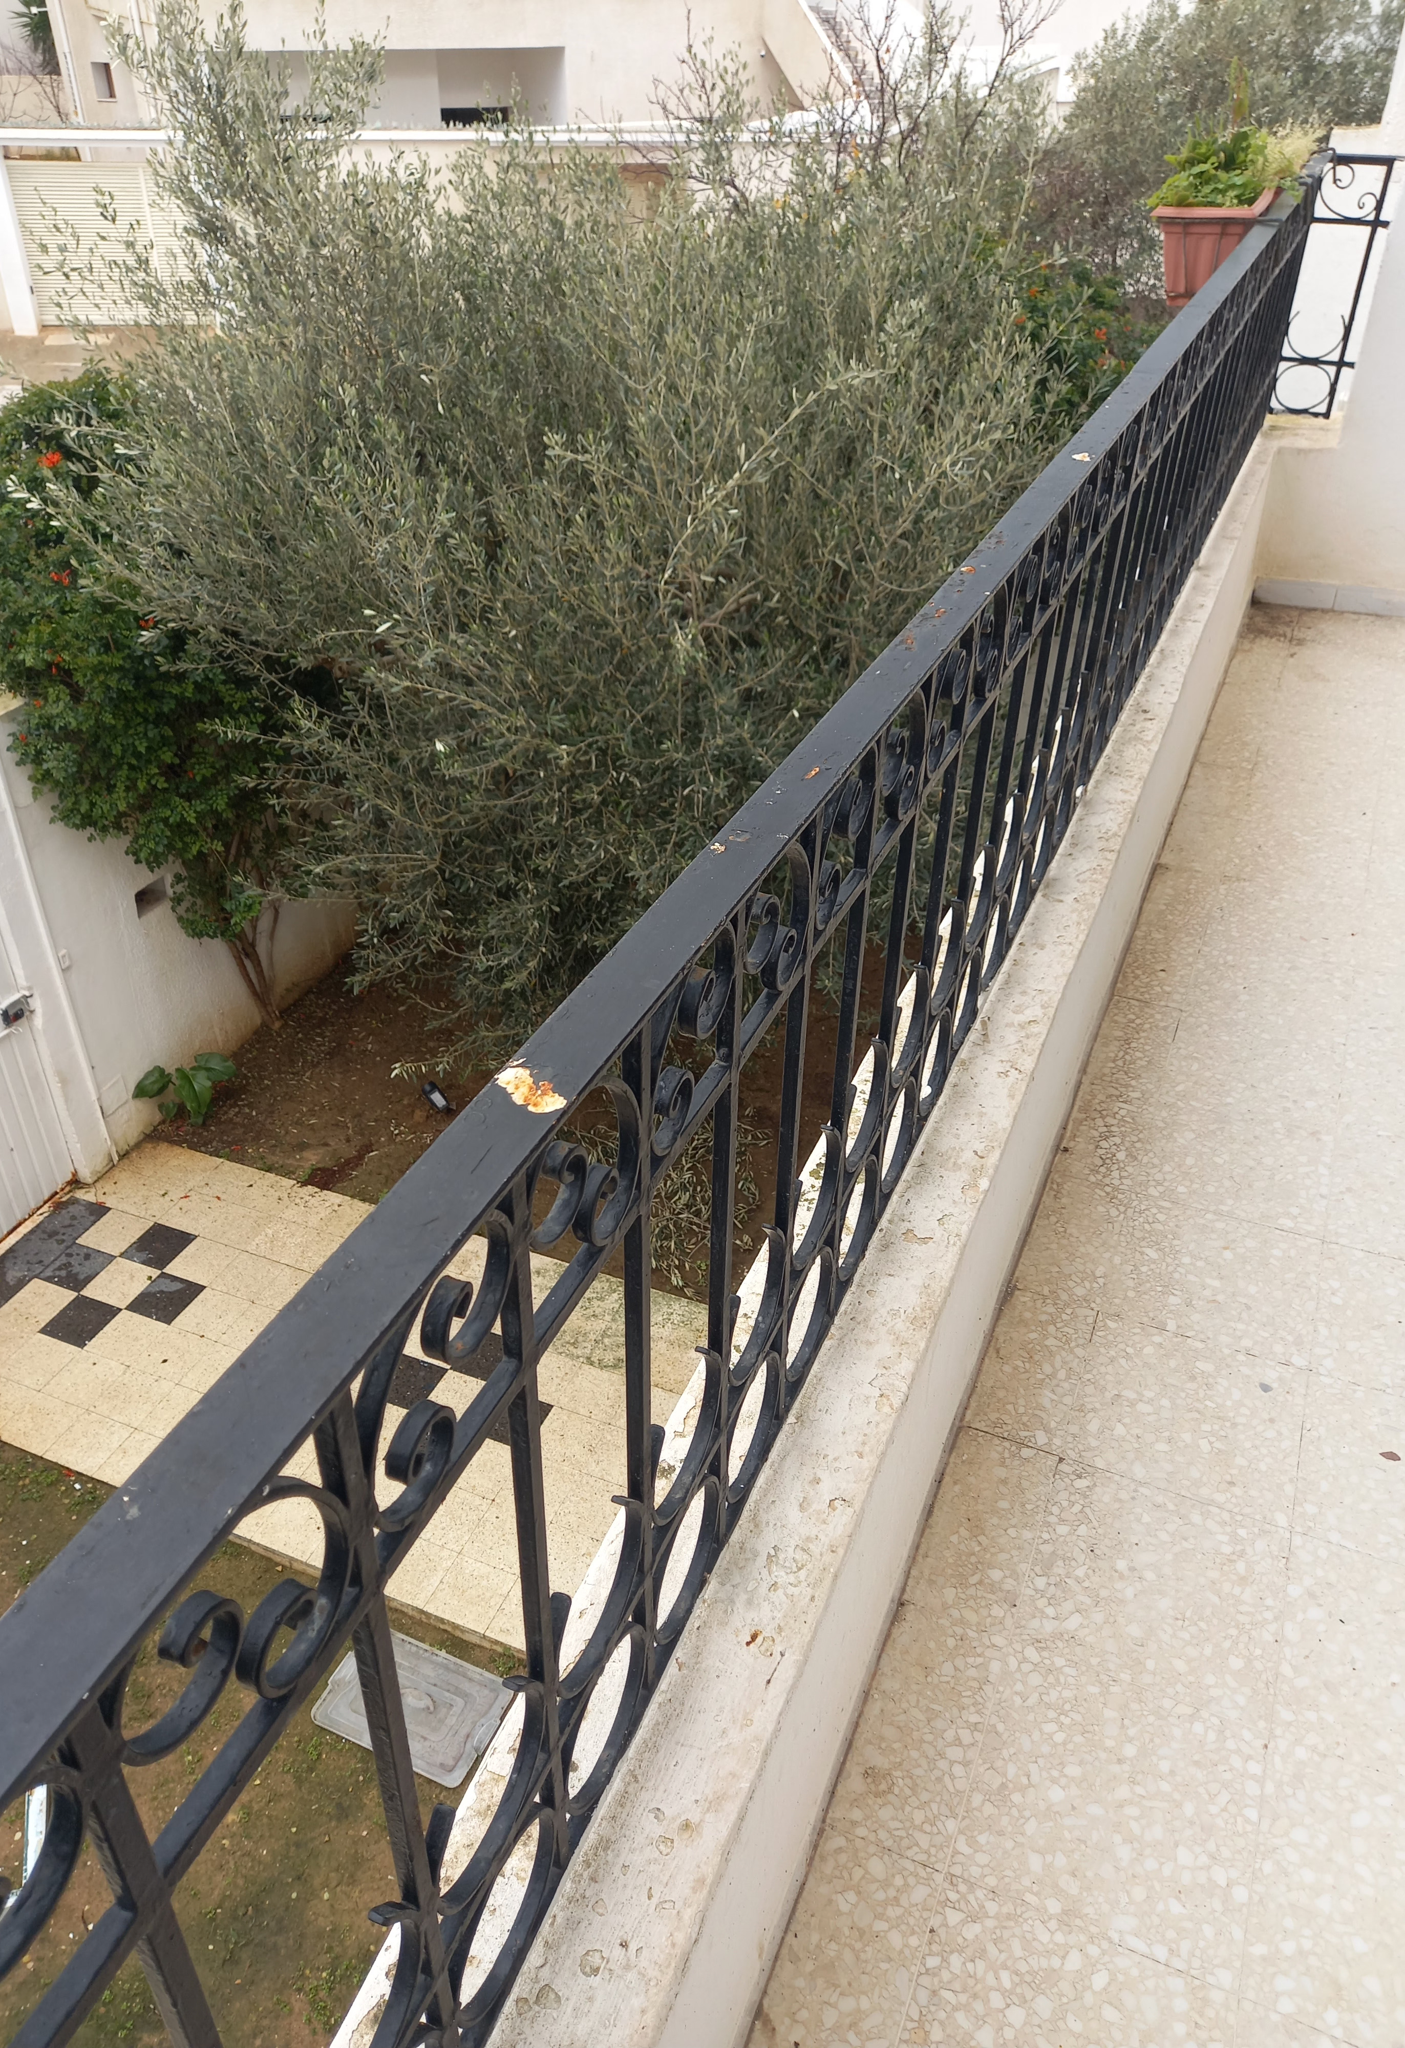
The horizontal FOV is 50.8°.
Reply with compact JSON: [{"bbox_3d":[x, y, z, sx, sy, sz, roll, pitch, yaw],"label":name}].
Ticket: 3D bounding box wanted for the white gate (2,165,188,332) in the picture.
[{"bbox_3d":[-9.476,-12.587,23.956,2.959,2.360,0.100,-1,34,-3],"label":"white gate"}]

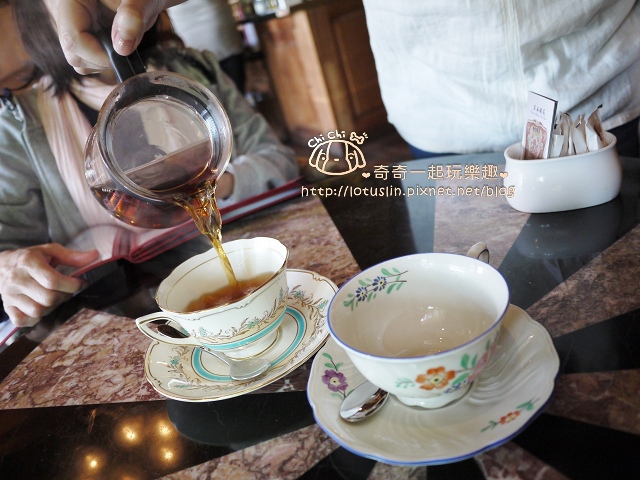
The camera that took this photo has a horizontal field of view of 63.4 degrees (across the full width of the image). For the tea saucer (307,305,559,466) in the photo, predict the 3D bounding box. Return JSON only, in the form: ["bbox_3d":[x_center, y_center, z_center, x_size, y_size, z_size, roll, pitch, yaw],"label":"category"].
[{"bbox_3d":[0.065,0.080,0.310,0.145,0.021,0.145,-14,26,7],"label":"tea saucer"}]

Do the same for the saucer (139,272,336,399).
[{"bbox_3d":[-0.053,0.072,0.387,0.149,0.021,0.149,-14,26,7],"label":"saucer"}]

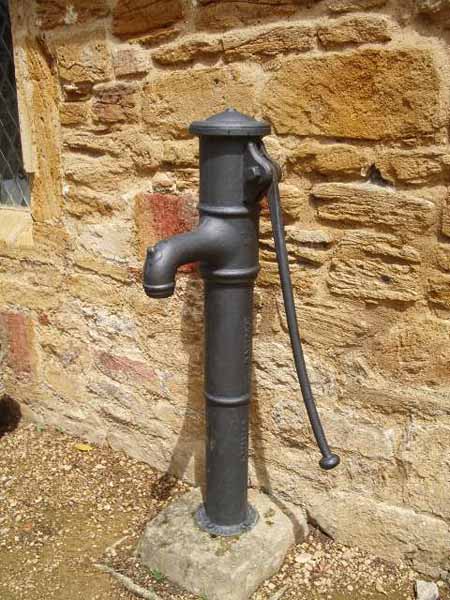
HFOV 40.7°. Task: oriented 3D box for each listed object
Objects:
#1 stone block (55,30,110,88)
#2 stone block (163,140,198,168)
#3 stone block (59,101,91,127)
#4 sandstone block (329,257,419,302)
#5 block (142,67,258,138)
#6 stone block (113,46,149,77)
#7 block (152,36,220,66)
[{"bbox_3d":[-0.504,-0.935,2.371,0.284,0.191,0.150,10,18,32],"label":"stone block"},{"bbox_3d":[-0.135,-0.528,2.193,0.159,0.093,0.090,10,18,32],"label":"stone block"},{"bbox_3d":[-0.573,-0.743,2.425,0.171,0.096,0.080,10,18,32],"label":"stone block"},{"bbox_3d":[0.488,-0.079,1.917,0.284,0.106,0.130,10,18,32],"label":"sandstone block"},{"bbox_3d":[-0.041,-0.690,2.154,0.479,0.220,0.200,10,18,32],"label":"block"},{"bbox_3d":[-0.315,-0.870,2.229,0.168,0.093,0.100,10,18,32],"label":"stone block"},{"bbox_3d":[-0.101,-0.850,2.096,0.293,0.077,0.110,10,18,32],"label":"block"}]

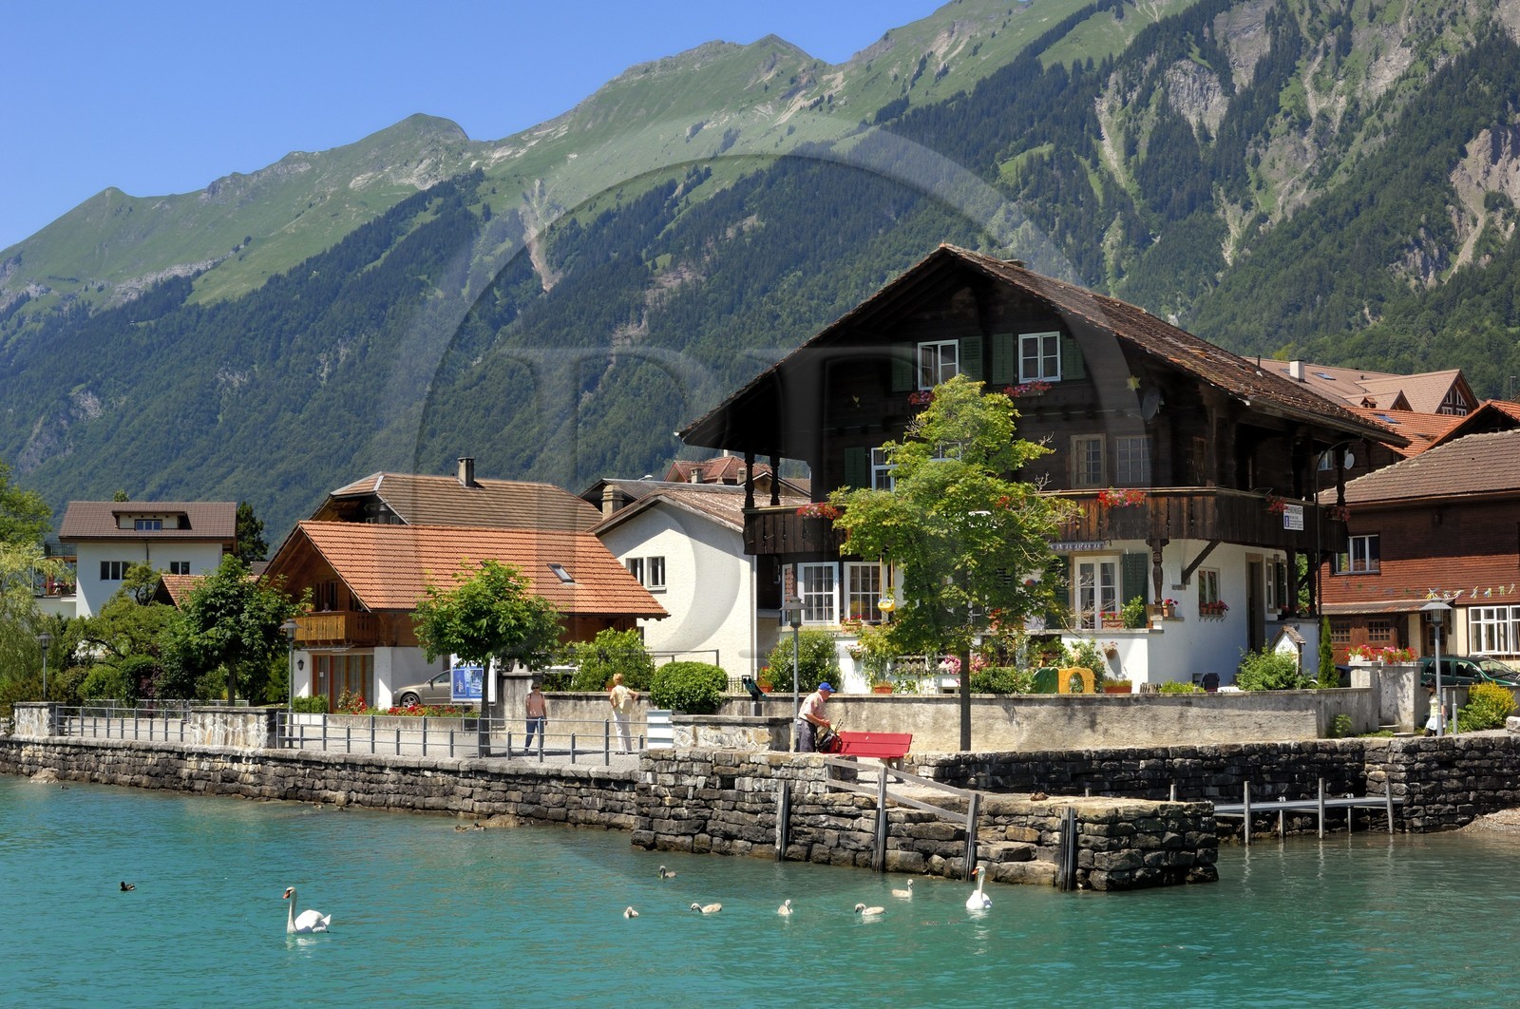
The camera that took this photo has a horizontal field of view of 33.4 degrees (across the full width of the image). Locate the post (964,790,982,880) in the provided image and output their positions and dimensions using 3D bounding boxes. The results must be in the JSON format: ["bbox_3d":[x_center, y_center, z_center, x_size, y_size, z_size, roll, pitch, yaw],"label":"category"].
[{"bbox_3d":[3.239,5.041,38.439,0.170,1.330,0.160,8,-7,-32],"label":"post"}]

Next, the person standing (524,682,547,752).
[{"bbox_3d":[-4.949,4.689,55.500,0.520,1.583,0.420,-1,-4,9],"label":"person standing"}]

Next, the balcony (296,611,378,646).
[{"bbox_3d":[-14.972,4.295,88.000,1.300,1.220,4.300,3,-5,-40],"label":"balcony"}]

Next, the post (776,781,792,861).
[{"bbox_3d":[0.357,4.771,38.000,0.170,1.200,0.160,2,-4,27],"label":"post"}]

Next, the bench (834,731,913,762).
[{"bbox_3d":[1.767,4.114,41.428,1.660,0.820,0.560,-4,-5,43],"label":"bench"}]

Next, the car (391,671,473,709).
[{"bbox_3d":[-11.221,6.500,88.703,4.550,1.430,1.780,2,-4,-25],"label":"car"}]

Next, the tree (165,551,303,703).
[{"bbox_3d":[-13.326,3.671,63.993,3.400,4.700,3.300,0,-4,0],"label":"tree"}]

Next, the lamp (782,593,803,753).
[{"bbox_3d":[0.623,3.136,45.000,0.500,3.020,0.500,0,-4,0],"label":"lamp"}]

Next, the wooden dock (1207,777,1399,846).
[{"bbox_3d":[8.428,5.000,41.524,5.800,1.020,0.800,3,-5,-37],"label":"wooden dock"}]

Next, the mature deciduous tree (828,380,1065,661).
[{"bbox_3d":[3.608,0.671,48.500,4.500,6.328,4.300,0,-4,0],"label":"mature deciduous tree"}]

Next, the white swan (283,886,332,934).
[{"bbox_3d":[-5.637,5.033,31.503,0.680,0.580,0.350,3,-5,-42],"label":"white swan"}]

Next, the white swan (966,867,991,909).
[{"bbox_3d":[2.542,4.481,29.617,0.320,0.510,0.640,-2,-4,20],"label":"white swan"}]

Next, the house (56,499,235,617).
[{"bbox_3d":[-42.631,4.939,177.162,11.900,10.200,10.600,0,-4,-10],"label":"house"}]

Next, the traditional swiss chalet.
[{"bbox_3d":[7.598,-0.414,64.446,14.454,10.727,12.672,-2,-4,30],"label":"traditional swiss chalet"}]

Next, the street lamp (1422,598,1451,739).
[{"bbox_3d":[13.417,3.500,50.013,0.600,3.300,0.600,0,-4,0],"label":"street lamp"}]

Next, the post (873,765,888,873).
[{"bbox_3d":[1.664,4.348,34.909,0.160,1.470,0.160,2,-5,-35],"label":"post"}]

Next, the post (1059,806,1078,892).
[{"bbox_3d":[4.417,4.948,36.301,0.170,1.220,0.220,7,-8,-32],"label":"post"}]

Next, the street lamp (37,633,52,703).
[{"bbox_3d":[-20.604,5.165,73.004,0.480,2.980,0.480,0,-4,0],"label":"street lamp"}]

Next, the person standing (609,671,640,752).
[{"bbox_3d":[-2.858,4.383,52.957,0.540,1.690,0.380,2,-4,-30],"label":"person standing"}]

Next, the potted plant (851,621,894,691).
[{"bbox_3d":[2.712,3.635,60.500,1.000,1.680,0.850,-2,-5,25],"label":"potted plant"}]

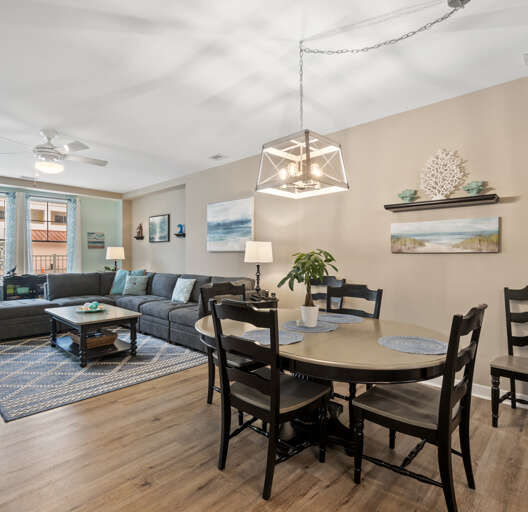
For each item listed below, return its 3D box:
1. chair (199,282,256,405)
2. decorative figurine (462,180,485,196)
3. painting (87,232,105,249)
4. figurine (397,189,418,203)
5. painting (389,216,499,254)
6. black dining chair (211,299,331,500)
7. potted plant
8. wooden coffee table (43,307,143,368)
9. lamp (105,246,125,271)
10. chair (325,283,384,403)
[{"bbox_3d":[-0.187,0.751,2.685,0.552,1.017,0.516,0,0,42],"label":"chair"},{"bbox_3d":[1.844,-0.580,2.816,0.147,0.147,0.091,0,0,42],"label":"decorative figurine"},{"bbox_3d":[-3.663,-0.330,6.995,0.030,0.360,0.345,1,1,44],"label":"painting"},{"bbox_3d":[1.458,-0.607,3.233,0.160,0.132,0.130,1,1,44],"label":"figurine"},{"bbox_3d":[1.696,-0.179,3.087,0.925,0.310,0.035,1,1,44],"label":"painting"},{"bbox_3d":[0.025,0.738,1.897,0.515,1.005,0.545,1,1,42],"label":"black dining chair"},{"bbox_3d":[0.303,0.218,2.226,0.415,0.541,0.405,0,0,0],"label":"potted plant"},{"bbox_3d":[-2.273,1.003,4.257,1.376,0.506,0.769,0,0,42],"label":"wooden coffee table"},{"bbox_3d":[-3.260,0.157,7.033,0.385,0.688,0.385,0,0,42],"label":"lamp"},{"bbox_3d":[0.562,0.751,2.456,0.516,1.017,0.552,0,0,42],"label":"chair"}]

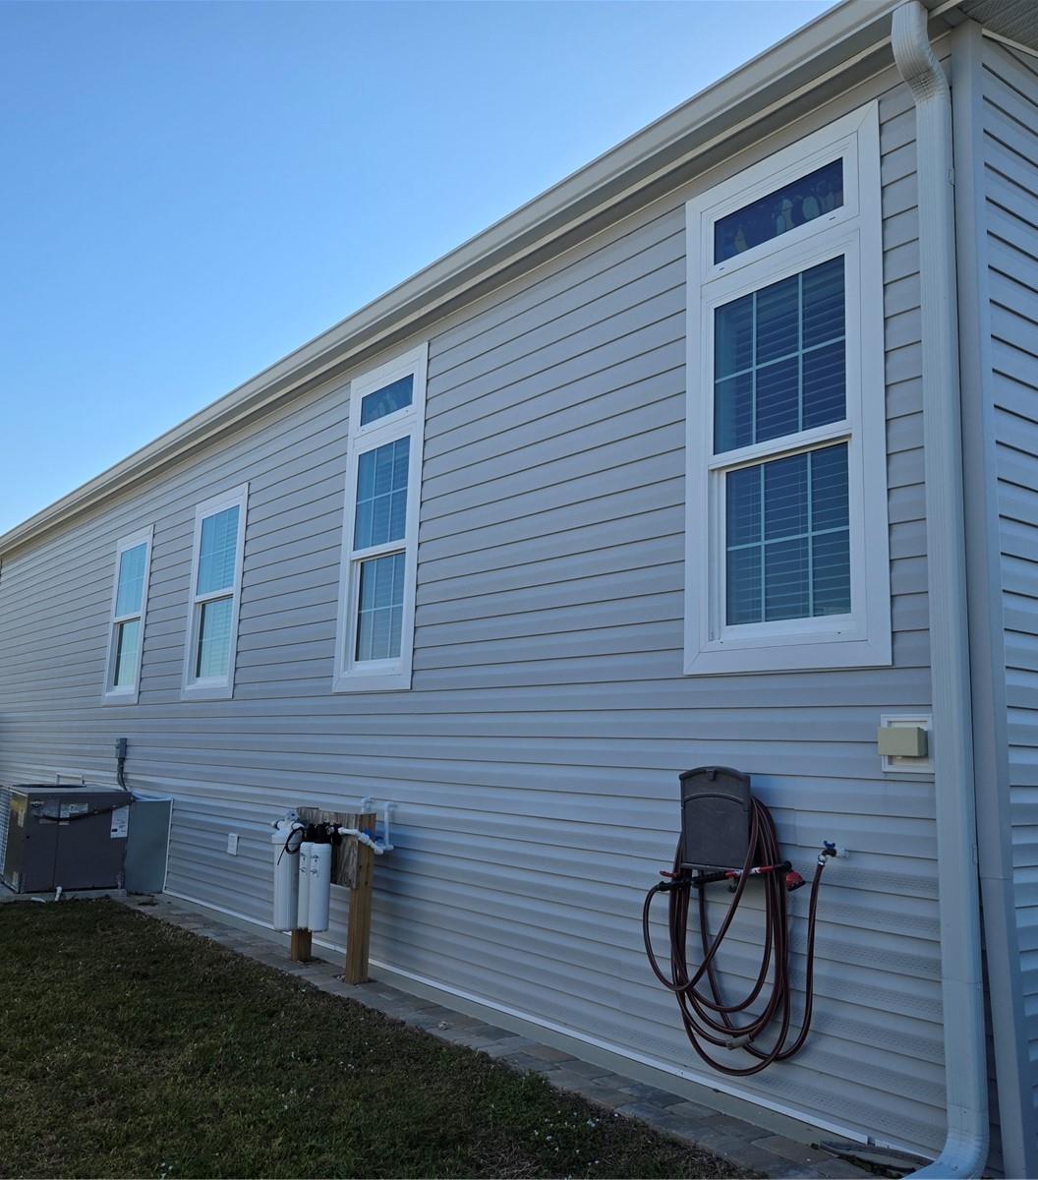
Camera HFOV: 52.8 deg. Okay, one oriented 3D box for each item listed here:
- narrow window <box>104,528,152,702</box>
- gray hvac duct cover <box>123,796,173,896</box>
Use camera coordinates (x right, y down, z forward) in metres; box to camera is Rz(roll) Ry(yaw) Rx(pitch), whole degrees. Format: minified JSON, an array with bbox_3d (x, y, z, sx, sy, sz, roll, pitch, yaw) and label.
[{"bbox_3d":[-3.831,0.292,10.274,0.090,1.683,1.088,8,-11,-37],"label":"narrow window"},{"bbox_3d":[-3.311,2.155,8.968,0.304,0.771,0.848,8,-11,-37],"label":"gray hvac duct cover"}]

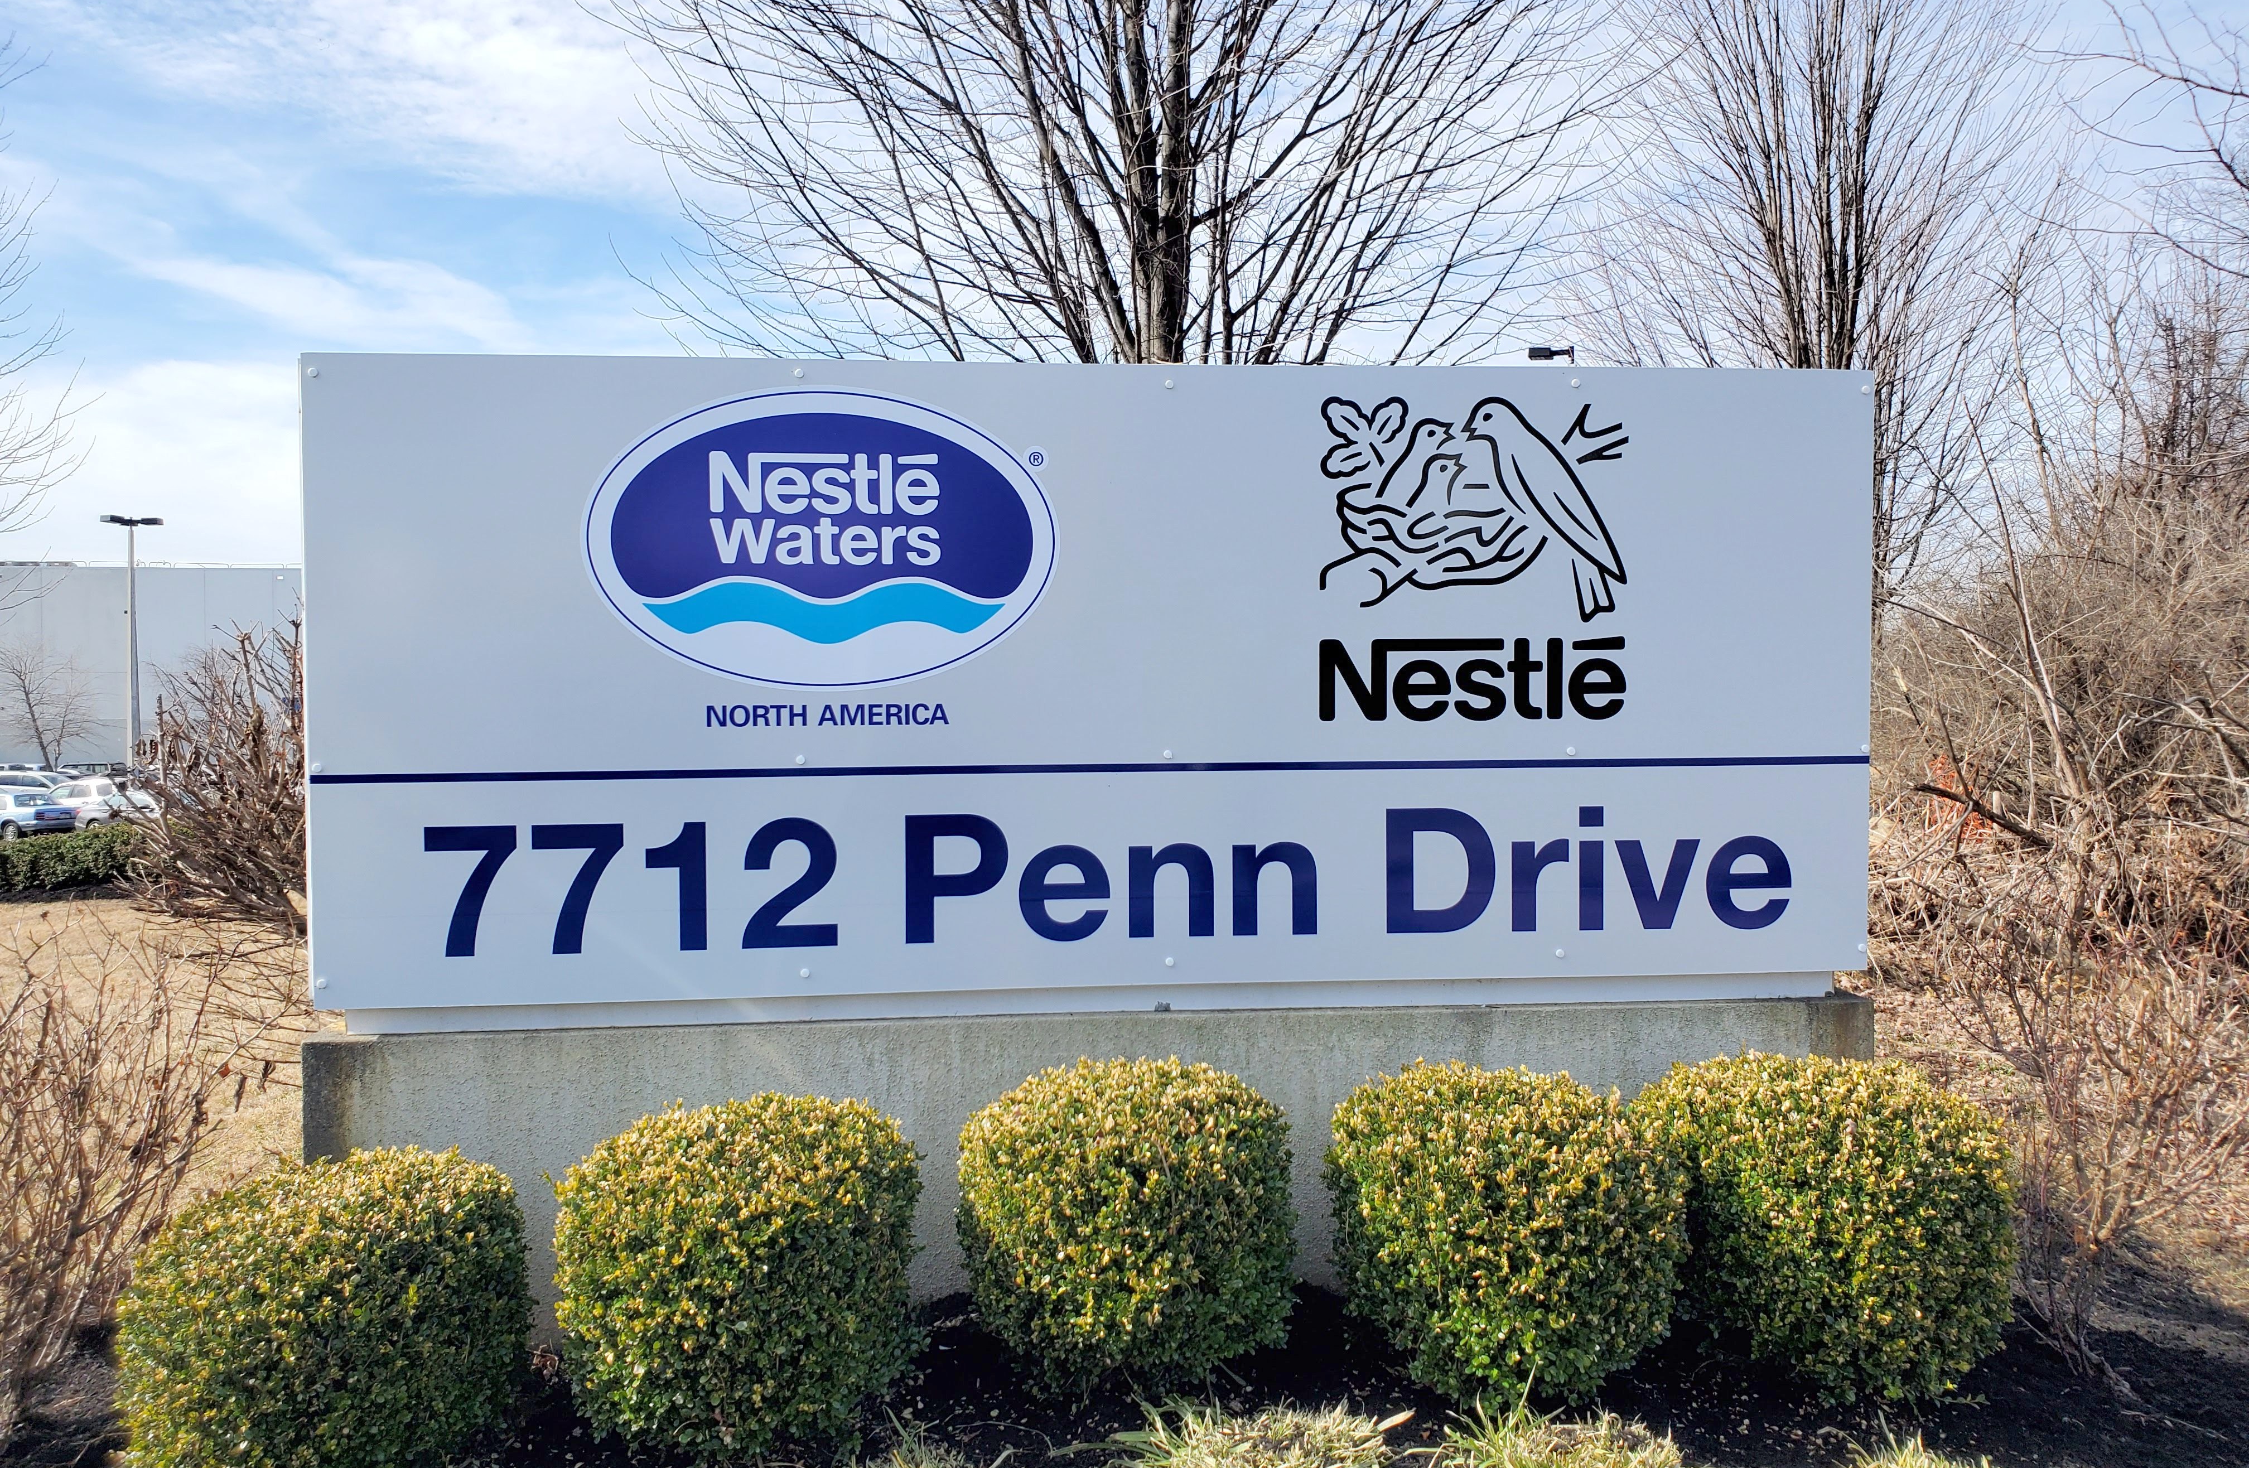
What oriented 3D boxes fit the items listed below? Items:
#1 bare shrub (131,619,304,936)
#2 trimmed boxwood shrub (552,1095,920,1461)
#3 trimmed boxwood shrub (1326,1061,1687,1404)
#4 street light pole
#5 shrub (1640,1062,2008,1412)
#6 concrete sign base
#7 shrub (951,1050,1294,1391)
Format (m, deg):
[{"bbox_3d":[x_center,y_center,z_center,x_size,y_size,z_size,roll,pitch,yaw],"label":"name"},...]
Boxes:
[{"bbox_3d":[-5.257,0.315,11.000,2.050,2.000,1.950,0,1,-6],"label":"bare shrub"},{"bbox_3d":[-0.673,0.929,2.958,0.624,0.534,0.624,0,1,-6],"label":"trimmed boxwood shrub"},{"bbox_3d":[0.680,0.875,3.038,0.633,0.518,0.633,0,1,-6],"label":"trimmed boxwood shrub"},{"bbox_3d":[-34.722,-2.854,59.000,2.200,9.600,0.500,0,1,-3],"label":"street light pole"},{"bbox_3d":[1.247,0.869,3.050,0.637,0.533,0.637,0,1,-6],"label":"shrub"},{"bbox_3d":[-0.016,0.858,3.565,3.128,0.578,0.420,0,1,-6],"label":"concrete sign base"},{"bbox_3d":[0.003,0.865,3.047,0.603,0.517,0.603,0,1,-6],"label":"shrub"}]

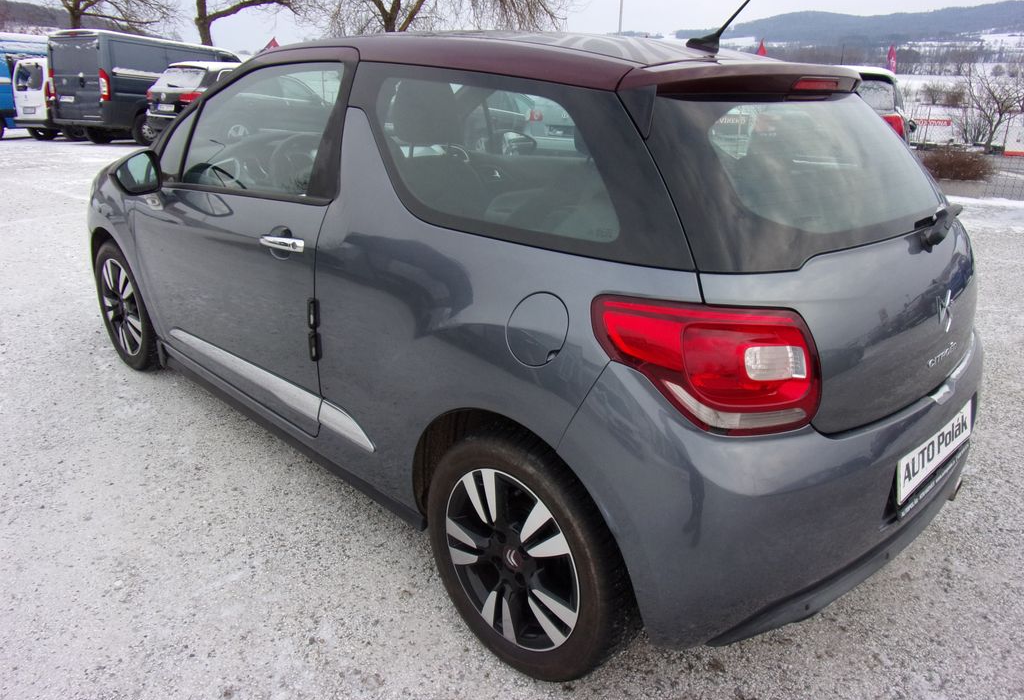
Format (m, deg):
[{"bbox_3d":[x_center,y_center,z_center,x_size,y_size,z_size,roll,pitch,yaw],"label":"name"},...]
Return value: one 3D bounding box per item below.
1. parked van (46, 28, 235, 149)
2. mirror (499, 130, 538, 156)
[{"bbox_3d":[-8.016,-6.338,17.309,2.050,2.250,5.200,16,24,31],"label":"parked van"},{"bbox_3d":[0.024,-1.038,3.635,0.190,0.150,0.130,-14,27,-36],"label":"mirror"}]

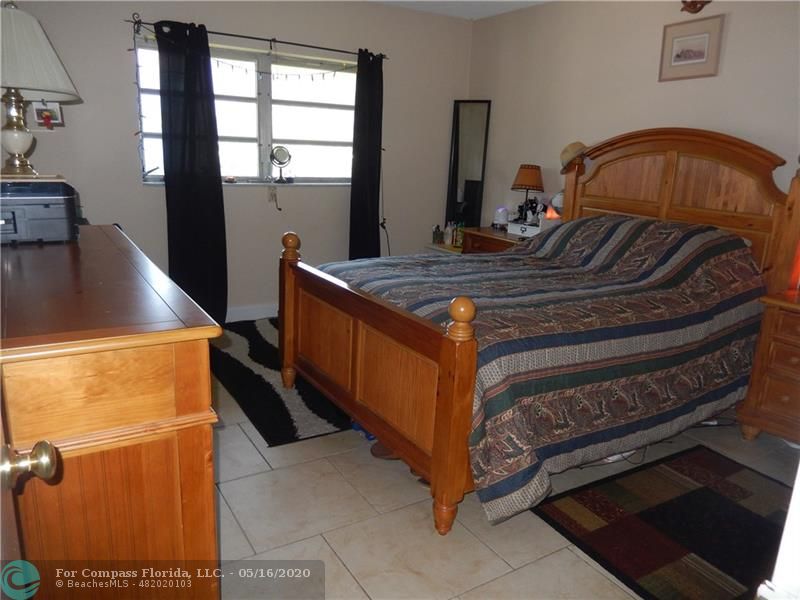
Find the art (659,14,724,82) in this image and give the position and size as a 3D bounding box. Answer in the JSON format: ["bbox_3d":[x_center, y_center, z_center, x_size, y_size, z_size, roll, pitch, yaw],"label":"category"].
[{"bbox_3d":[1.704,-1.463,3.386,0.025,0.320,0.371,-6,15,-31],"label":"art"}]

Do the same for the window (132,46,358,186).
[{"bbox_3d":[-1.011,-1.343,4.300,1.699,0.927,0.110,-6,15,-31],"label":"window"}]

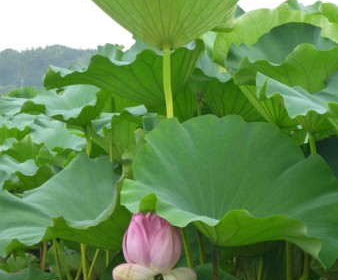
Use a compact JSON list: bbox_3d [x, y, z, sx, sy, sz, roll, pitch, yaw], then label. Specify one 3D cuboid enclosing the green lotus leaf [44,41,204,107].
[{"bbox_3d":[-0.111,-0.164,2.600,0.400,0.165,0.350,0,3,0],"label":"green lotus leaf"}]

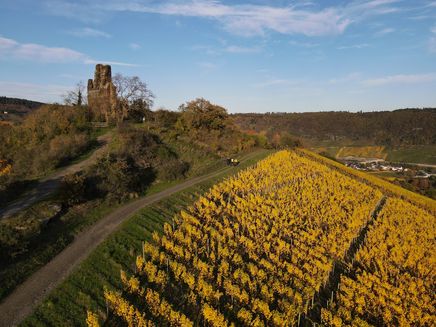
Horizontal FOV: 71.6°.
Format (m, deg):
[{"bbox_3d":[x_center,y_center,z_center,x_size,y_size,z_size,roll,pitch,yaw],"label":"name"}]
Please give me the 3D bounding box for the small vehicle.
[{"bbox_3d":[3.640,-0.230,71.000,1.700,1.600,3.300,3,9,20],"label":"small vehicle"}]

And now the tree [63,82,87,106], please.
[{"bbox_3d":[-46.050,-21.980,97.000,7.600,9.000,7.000,-4,10,-26],"label":"tree"}]

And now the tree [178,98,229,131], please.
[{"bbox_3d":[-4.220,-13.970,88.000,14.000,10.000,12.500,0,9,0],"label":"tree"}]

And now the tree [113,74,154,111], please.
[{"bbox_3d":[-26.150,-21.230,93.000,12.600,13.500,11.500,-3,9,-16],"label":"tree"}]

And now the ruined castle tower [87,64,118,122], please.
[{"bbox_3d":[-33.620,-20.230,88.000,8.400,16.600,7.500,-2,9,-15],"label":"ruined castle tower"}]

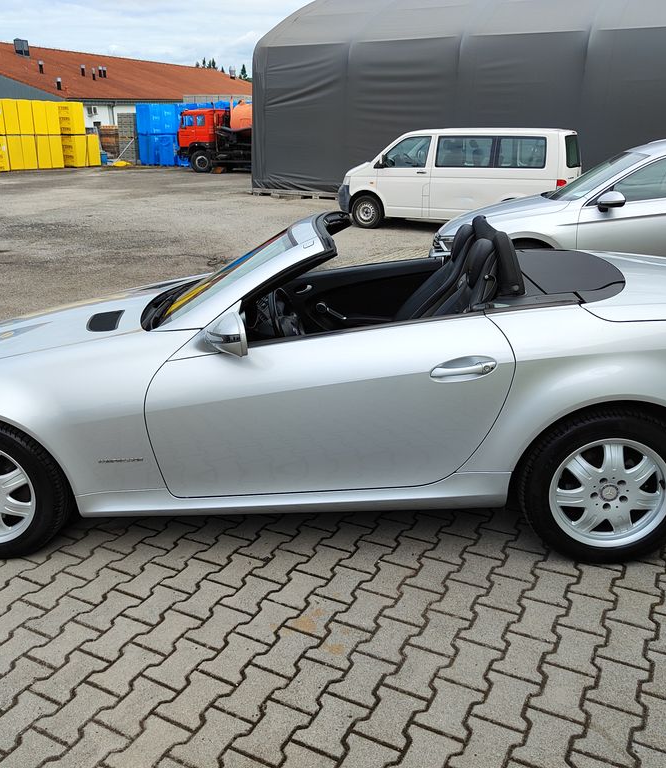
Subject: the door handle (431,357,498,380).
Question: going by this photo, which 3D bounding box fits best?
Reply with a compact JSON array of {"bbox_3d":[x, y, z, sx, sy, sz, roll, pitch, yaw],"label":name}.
[{"bbox_3d":[0.458,-0.052,2.399,0.250,0.090,0.065,-1,19,5],"label":"door handle"}]

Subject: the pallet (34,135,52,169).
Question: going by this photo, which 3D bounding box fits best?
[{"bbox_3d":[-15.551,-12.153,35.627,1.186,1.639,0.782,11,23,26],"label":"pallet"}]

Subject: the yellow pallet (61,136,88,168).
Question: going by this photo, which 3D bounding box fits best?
[{"bbox_3d":[-14.429,-12.878,37.584,1.186,1.639,0.782,11,23,26],"label":"yellow pallet"}]

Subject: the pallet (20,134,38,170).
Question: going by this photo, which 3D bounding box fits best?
[{"bbox_3d":[-15.812,-11.822,34.718,1.150,1.600,0.820,9,22,26],"label":"pallet"}]

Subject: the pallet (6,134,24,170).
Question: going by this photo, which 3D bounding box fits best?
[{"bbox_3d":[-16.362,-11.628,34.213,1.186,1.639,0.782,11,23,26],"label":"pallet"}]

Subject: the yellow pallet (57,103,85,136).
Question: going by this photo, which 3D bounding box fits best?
[{"bbox_3d":[-14.120,-14.234,36.637,1.150,1.600,0.800,9,22,26],"label":"yellow pallet"}]

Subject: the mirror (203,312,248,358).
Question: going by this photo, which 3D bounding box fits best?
[{"bbox_3d":[-0.372,-0.175,2.357,0.140,0.140,0.190,-1,20,4],"label":"mirror"}]

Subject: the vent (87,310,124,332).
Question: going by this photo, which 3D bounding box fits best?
[{"bbox_3d":[-0.960,-0.264,2.868,0.160,0.030,0.180,-7,24,7],"label":"vent"}]

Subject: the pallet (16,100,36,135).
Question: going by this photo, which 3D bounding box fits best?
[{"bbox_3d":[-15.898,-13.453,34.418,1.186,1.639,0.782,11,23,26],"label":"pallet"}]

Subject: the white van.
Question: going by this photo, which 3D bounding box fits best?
[{"bbox_3d":[2.495,-4.247,14.103,4.890,1.970,1.930,9,22,25],"label":"white van"}]

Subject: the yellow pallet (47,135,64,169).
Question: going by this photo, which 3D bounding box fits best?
[{"bbox_3d":[-15.044,-12.327,36.121,1.150,1.600,0.820,9,22,26],"label":"yellow pallet"}]

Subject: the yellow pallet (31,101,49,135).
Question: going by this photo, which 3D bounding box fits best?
[{"bbox_3d":[-15.470,-13.729,35.165,1.186,1.639,0.782,11,23,26],"label":"yellow pallet"}]

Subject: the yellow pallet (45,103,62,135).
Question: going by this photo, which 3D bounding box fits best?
[{"bbox_3d":[-15.044,-13.851,35.573,1.150,1.600,0.820,9,22,26],"label":"yellow pallet"}]

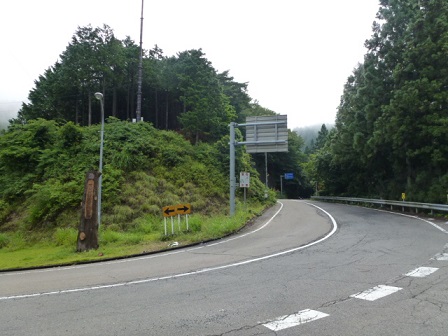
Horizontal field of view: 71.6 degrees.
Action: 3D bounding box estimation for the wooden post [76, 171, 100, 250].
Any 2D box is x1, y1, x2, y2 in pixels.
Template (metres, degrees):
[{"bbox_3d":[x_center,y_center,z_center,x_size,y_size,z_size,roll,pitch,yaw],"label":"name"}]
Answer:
[{"bbox_3d":[-4.005,1.288,9.200,0.660,2.400,0.600,2,-5,-20],"label":"wooden post"}]

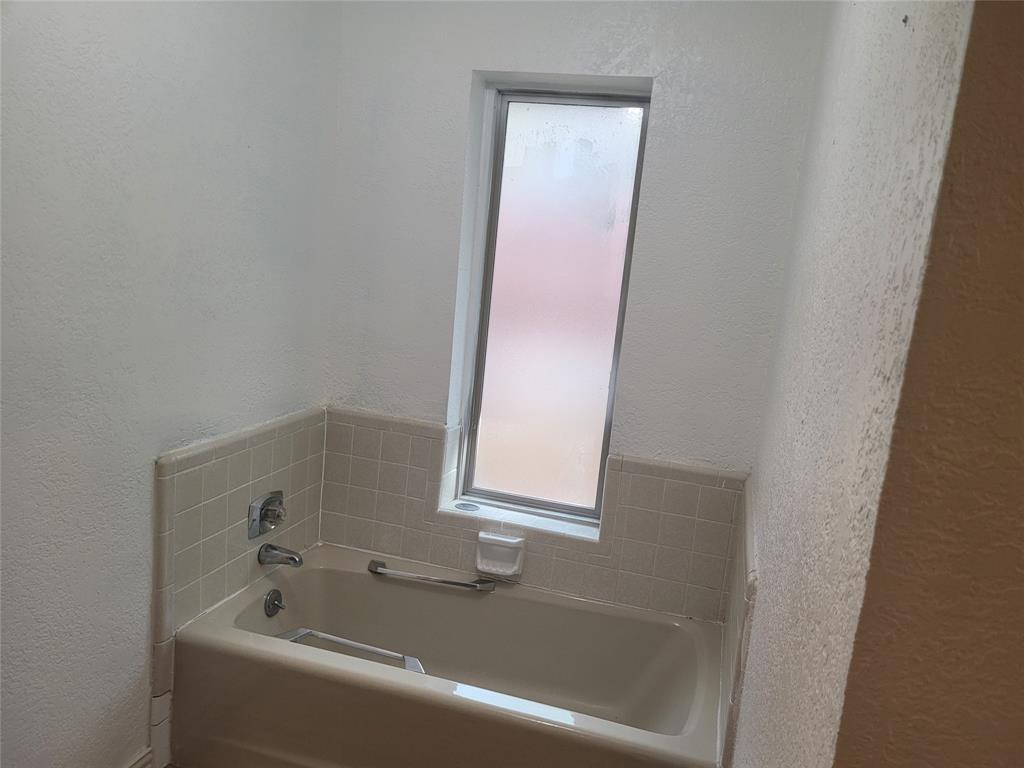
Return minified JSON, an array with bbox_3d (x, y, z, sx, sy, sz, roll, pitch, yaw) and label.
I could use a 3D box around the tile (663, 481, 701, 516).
[{"bbox_3d":[0.539,0.362,2.433,0.108,0.108,0.009,8,10,15],"label":"tile"}]

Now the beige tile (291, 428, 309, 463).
[{"bbox_3d":[-0.715,0.211,2.596,0.008,0.108,0.108,8,10,15],"label":"beige tile"}]

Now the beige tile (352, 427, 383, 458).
[{"bbox_3d":[-0.512,0.213,2.717,0.108,0.108,0.009,8,10,15],"label":"beige tile"}]

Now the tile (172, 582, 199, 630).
[{"bbox_3d":[-0.900,0.612,2.124,0.009,0.108,0.108,8,10,15],"label":"tile"}]

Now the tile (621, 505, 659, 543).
[{"bbox_3d":[0.419,0.454,2.460,0.108,0.108,0.008,8,10,15],"label":"tile"}]

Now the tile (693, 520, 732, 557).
[{"bbox_3d":[0.631,0.487,2.420,0.108,0.108,0.008,8,10,16],"label":"tile"}]

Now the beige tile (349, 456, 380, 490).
[{"bbox_3d":[-0.522,0.321,2.735,0.108,0.108,0.009,8,10,15],"label":"beige tile"}]

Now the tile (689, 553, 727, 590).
[{"bbox_3d":[0.622,0.592,2.429,0.108,0.108,0.010,8,10,16],"label":"tile"}]

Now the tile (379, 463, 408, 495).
[{"bbox_3d":[-0.415,0.336,2.708,0.108,0.108,0.010,8,10,16],"label":"tile"}]

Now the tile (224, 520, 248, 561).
[{"bbox_3d":[-0.837,0.476,2.341,0.008,0.108,0.108,8,10,16],"label":"tile"}]

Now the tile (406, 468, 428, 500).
[{"bbox_3d":[-0.329,0.349,2.683,0.068,0.108,0.009,8,10,15],"label":"tile"}]

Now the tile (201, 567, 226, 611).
[{"bbox_3d":[-0.871,0.595,2.237,0.008,0.108,0.108,8,10,15],"label":"tile"}]

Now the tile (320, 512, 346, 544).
[{"bbox_3d":[-0.646,0.523,2.796,0.108,0.109,0.008,8,10,16],"label":"tile"}]

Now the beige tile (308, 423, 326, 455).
[{"bbox_3d":[-0.685,0.196,2.696,0.008,0.108,0.102,8,10,15],"label":"beige tile"}]

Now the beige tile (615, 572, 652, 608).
[{"bbox_3d":[0.401,0.673,2.517,0.108,0.108,0.008,8,10,16],"label":"beige tile"}]

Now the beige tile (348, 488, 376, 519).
[{"bbox_3d":[-0.533,0.430,2.764,0.108,0.108,0.008,8,10,16],"label":"beige tile"}]

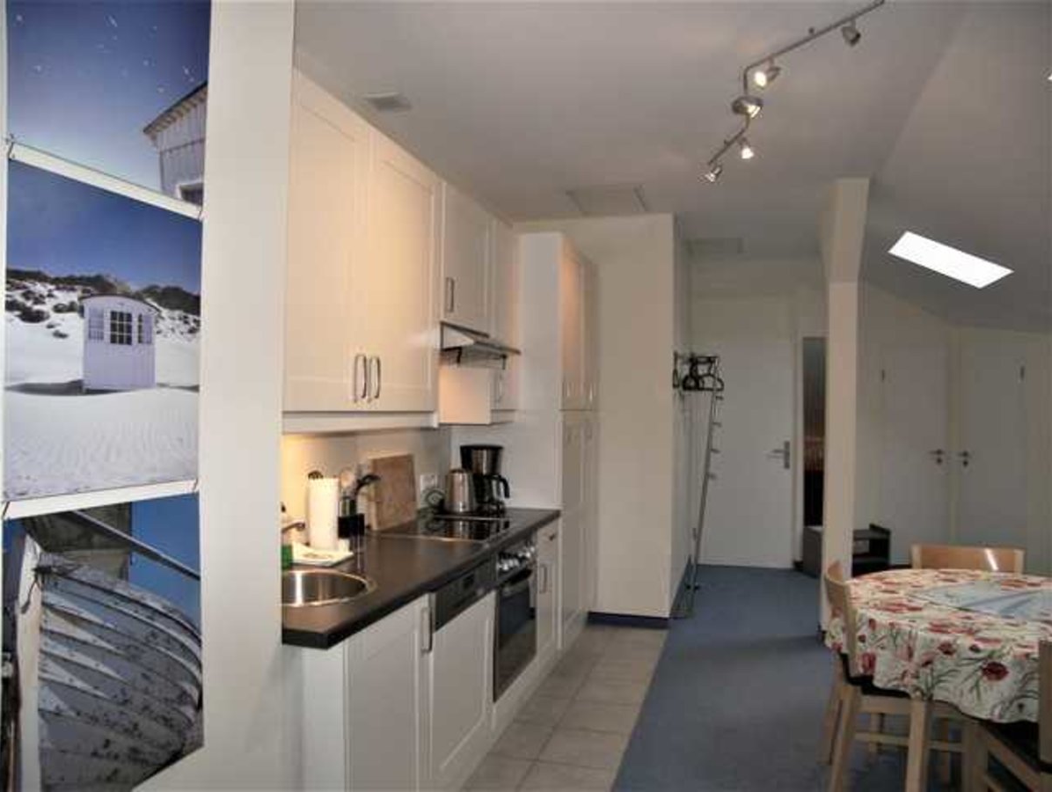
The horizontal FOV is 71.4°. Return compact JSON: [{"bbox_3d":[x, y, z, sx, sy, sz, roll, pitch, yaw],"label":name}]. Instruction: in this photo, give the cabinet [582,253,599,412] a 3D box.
[{"bbox_3d":[0.110,-0.372,4.578,0.608,0.919,0.490,0,-1,17],"label":"cabinet"}]

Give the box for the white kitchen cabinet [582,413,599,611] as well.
[{"bbox_3d":[0.101,0.709,4.561,0.608,1.230,0.490,0,-1,17],"label":"white kitchen cabinet"}]

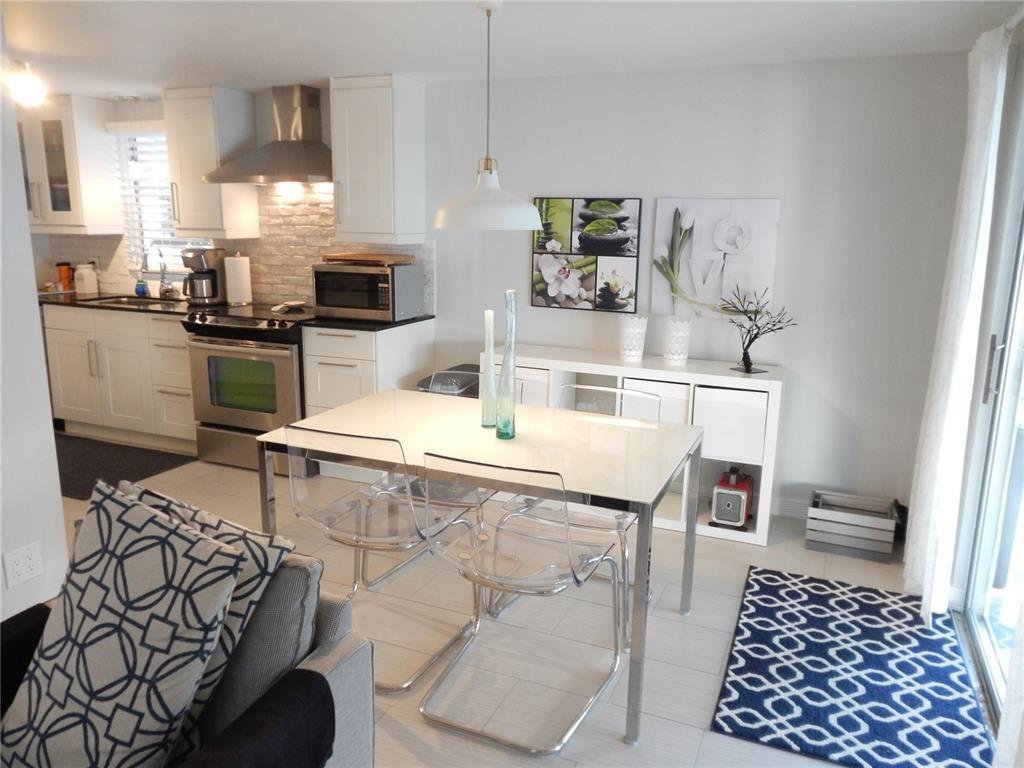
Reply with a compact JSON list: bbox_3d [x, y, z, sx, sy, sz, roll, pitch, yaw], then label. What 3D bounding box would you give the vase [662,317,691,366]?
[{"bbox_3d":[0.807,-0.208,3.632,0.132,0.228,0.132,6,13,22],"label":"vase"}]

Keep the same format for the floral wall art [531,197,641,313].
[{"bbox_3d":[0.380,-0.687,3.932,0.586,0.580,0.028,6,14,22],"label":"floral wall art"}]

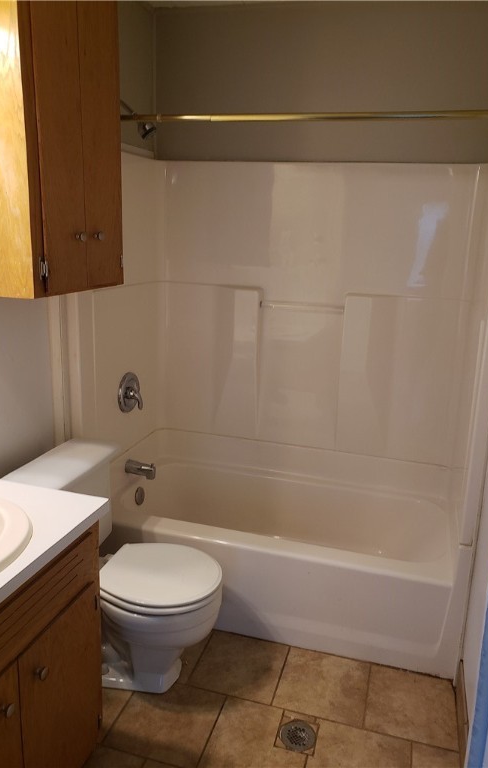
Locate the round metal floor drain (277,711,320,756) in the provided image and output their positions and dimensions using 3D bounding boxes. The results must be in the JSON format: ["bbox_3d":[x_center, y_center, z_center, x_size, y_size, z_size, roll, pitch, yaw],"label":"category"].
[{"bbox_3d":[0.170,1.099,1.806,0.116,0.012,0.118,6,14,15],"label":"round metal floor drain"}]

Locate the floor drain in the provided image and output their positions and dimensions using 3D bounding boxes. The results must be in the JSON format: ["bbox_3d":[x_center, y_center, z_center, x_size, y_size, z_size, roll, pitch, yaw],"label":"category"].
[{"bbox_3d":[0.173,1.115,1.832,0.117,0.010,0.117,2,14,0],"label":"floor drain"}]

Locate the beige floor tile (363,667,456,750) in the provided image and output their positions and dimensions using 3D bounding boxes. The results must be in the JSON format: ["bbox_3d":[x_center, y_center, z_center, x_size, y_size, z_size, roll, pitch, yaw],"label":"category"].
[{"bbox_3d":[0.572,1.100,1.969,0.296,0.010,0.309,6,15,15],"label":"beige floor tile"}]

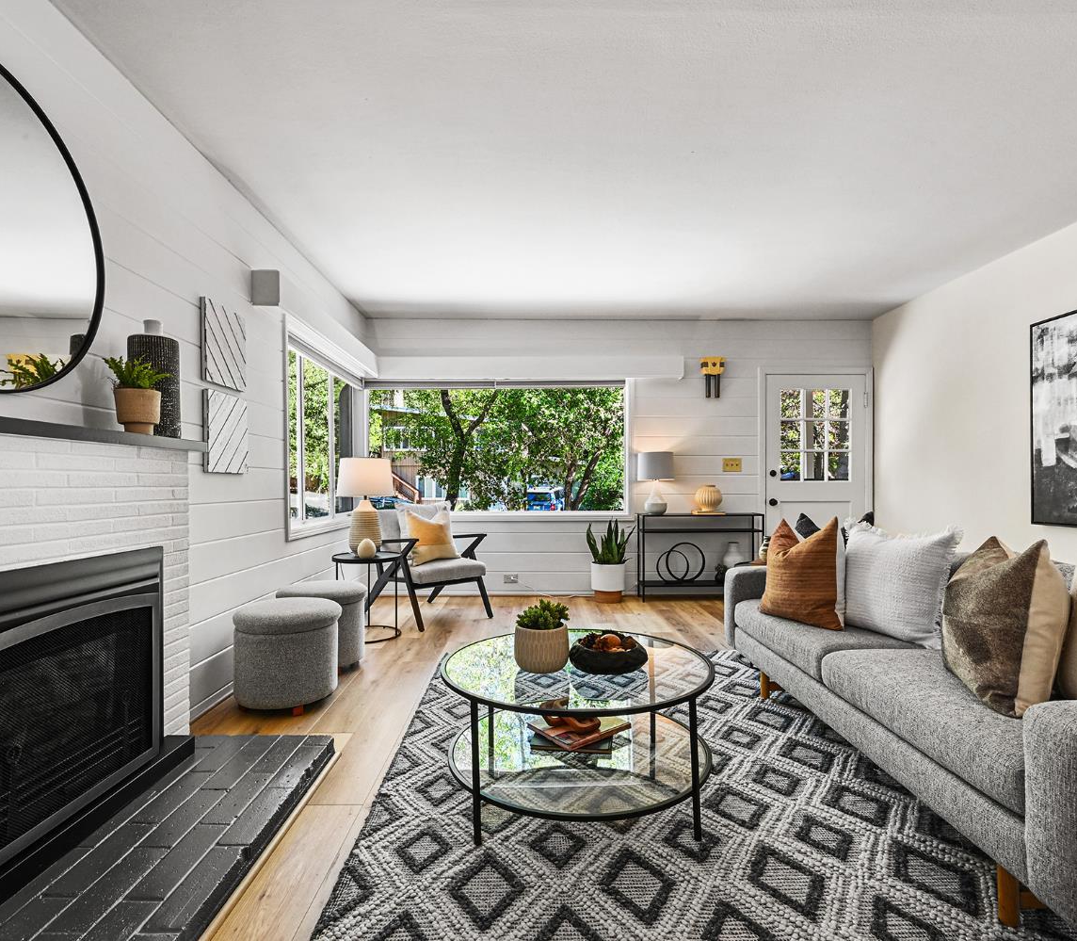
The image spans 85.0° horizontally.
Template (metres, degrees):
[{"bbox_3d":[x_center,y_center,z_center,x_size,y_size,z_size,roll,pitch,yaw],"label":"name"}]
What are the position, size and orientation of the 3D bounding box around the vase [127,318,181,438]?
[{"bbox_3d":[-1.411,-0.328,2.157,0.161,0.436,0.161,0,-1,-1],"label":"vase"}]

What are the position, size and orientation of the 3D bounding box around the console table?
[{"bbox_3d":[1.446,0.769,5.227,1.056,0.764,0.304,0,-1,-1],"label":"console table"}]

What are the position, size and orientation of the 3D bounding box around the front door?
[{"bbox_3d":[2.575,0.136,5.447,0.910,2.030,0.050,0,-1,-1],"label":"front door"}]

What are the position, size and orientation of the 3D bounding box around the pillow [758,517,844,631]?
[{"bbox_3d":[1.215,0.468,2.693,0.155,0.470,0.460,14,-7,-26],"label":"pillow"}]

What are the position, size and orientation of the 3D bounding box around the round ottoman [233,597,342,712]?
[{"bbox_3d":[-1.183,0.862,2.776,0.473,0.451,0.473,0,-1,-1],"label":"round ottoman"}]

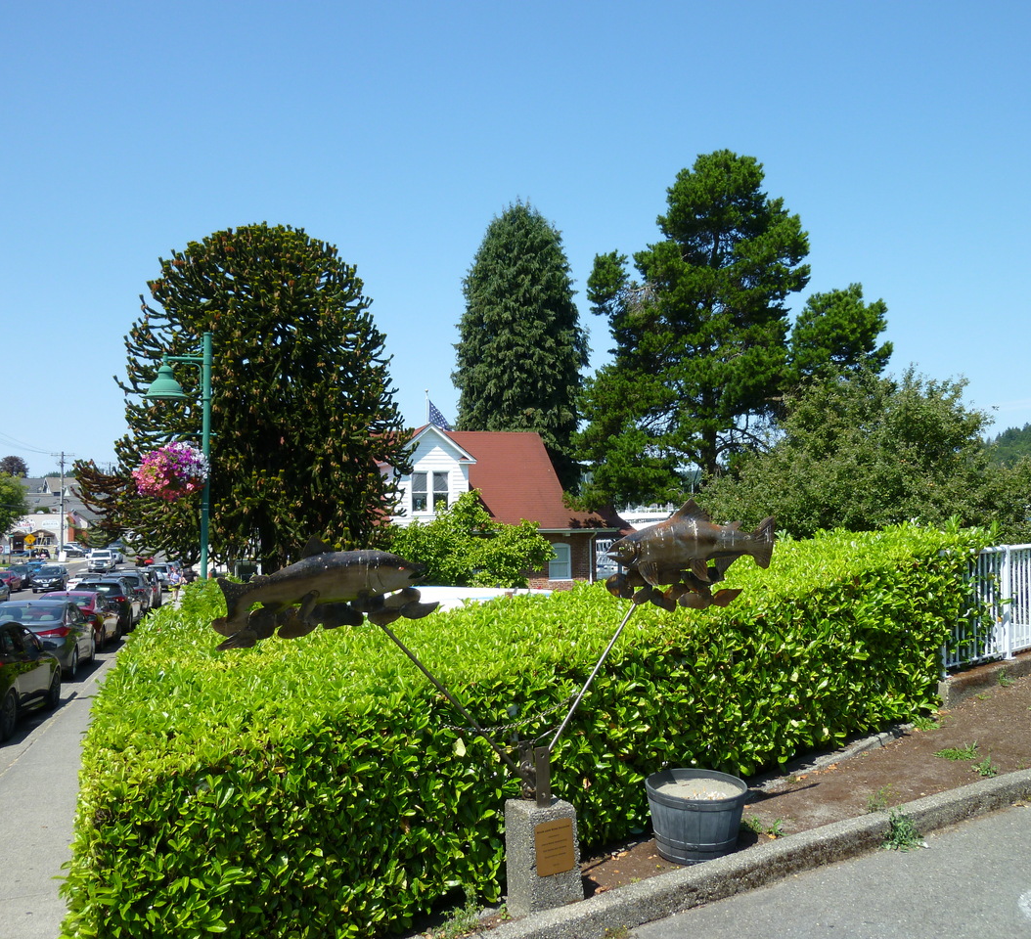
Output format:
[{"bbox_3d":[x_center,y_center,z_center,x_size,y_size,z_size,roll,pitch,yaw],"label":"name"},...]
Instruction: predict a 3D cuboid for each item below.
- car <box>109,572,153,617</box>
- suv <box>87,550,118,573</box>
[{"bbox_3d":[-15.343,4.874,35.649,1.840,1.700,4.600,1,-4,-19],"label":"car"},{"bbox_3d":[-39.299,8.746,86.404,2.030,1.960,5.700,1,-3,-19],"label":"suv"}]

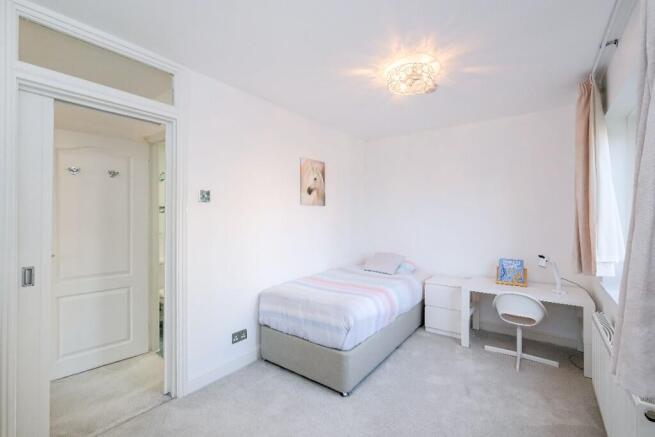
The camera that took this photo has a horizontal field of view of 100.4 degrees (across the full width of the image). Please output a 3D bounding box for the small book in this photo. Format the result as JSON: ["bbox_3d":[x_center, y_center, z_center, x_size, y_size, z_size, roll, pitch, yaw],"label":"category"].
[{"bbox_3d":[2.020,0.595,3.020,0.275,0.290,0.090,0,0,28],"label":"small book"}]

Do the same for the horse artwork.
[{"bbox_3d":[-0.160,-0.420,3.145,0.025,0.530,0.405,0,0,38],"label":"horse artwork"}]

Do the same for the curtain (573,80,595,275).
[{"bbox_3d":[2.030,-0.310,2.160,0.120,1.480,0.280,0,0,38],"label":"curtain"}]

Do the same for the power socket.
[{"bbox_3d":[-0.778,1.047,2.420,0.012,0.087,0.146,0,0,38],"label":"power socket"}]

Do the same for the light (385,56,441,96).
[{"bbox_3d":[0.660,-1.095,2.120,0.410,0.120,0.410,0,0,0],"label":"light"}]

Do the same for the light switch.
[{"bbox_3d":[-0.980,-0.176,2.183,0.012,0.087,0.087,0,0,38],"label":"light switch"}]

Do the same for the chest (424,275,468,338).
[{"bbox_3d":[1.440,1.065,3.300,0.390,0.550,0.430,0,0,35],"label":"chest"}]

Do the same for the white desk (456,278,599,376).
[{"bbox_3d":[1.970,1.035,2.785,1.030,0.600,0.530,0,0,35],"label":"white desk"}]

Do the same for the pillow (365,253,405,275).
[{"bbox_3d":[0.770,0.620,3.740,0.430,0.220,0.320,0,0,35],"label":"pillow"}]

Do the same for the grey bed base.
[{"bbox_3d":[0.345,1.170,3.060,0.890,0.340,1.890,0,0,36],"label":"grey bed base"}]

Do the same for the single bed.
[{"bbox_3d":[0.345,1.020,3.060,0.930,0.630,1.920,0,0,36],"label":"single bed"}]

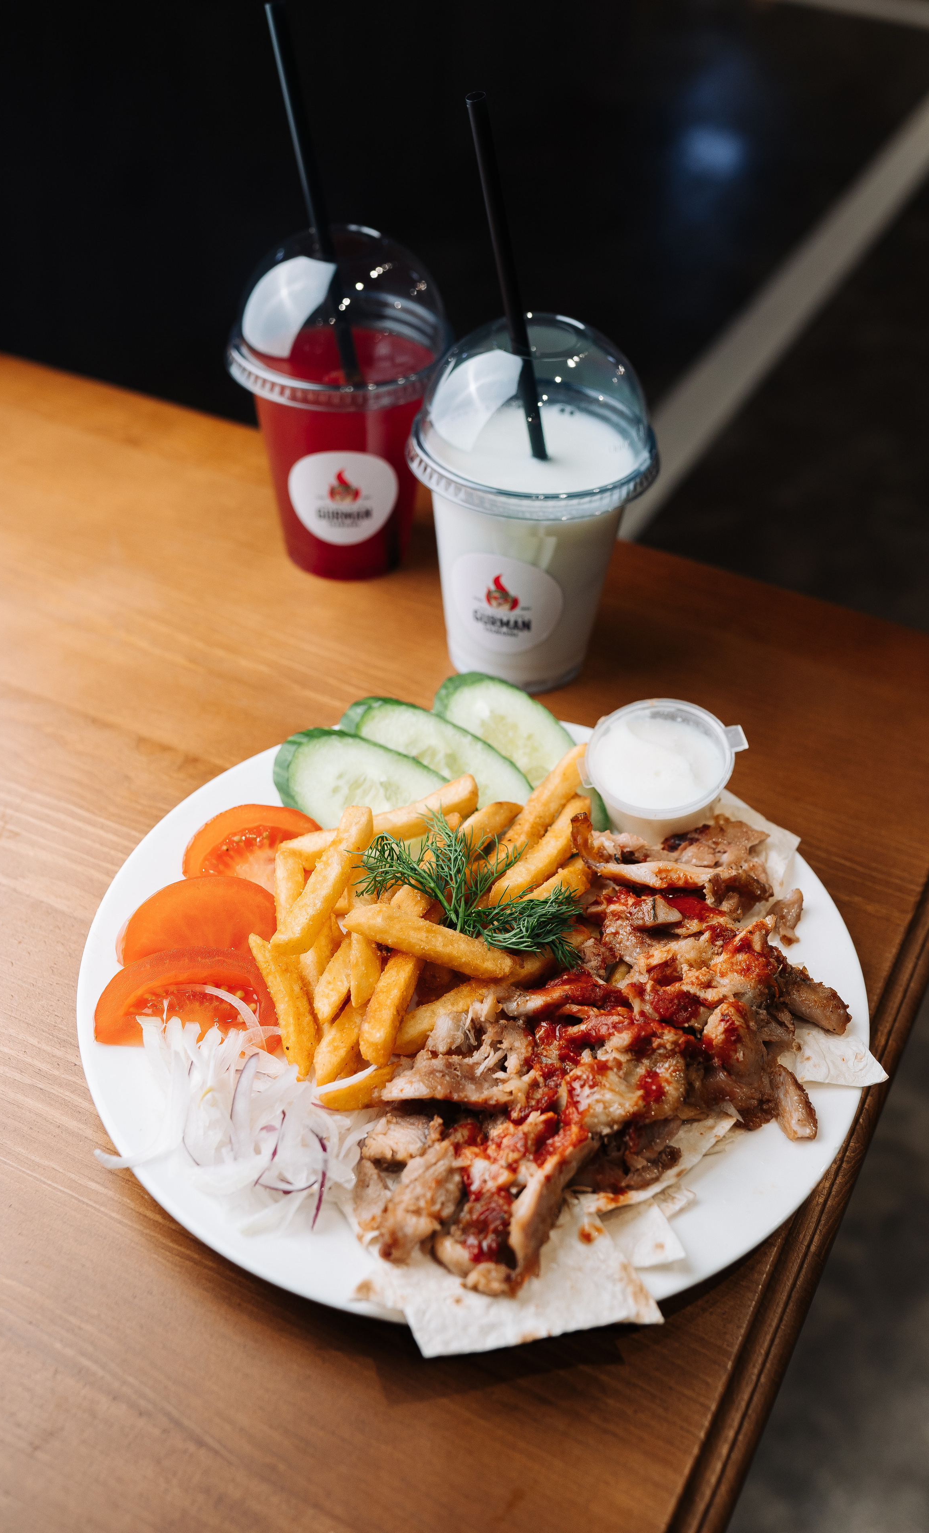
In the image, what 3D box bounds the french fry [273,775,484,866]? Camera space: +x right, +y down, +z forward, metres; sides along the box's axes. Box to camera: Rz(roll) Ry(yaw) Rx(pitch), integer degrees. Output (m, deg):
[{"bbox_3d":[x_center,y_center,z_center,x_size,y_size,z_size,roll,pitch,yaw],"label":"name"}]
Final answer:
[{"bbox_3d":[-0.030,0.018,0.522,0.075,0.011,0.011,-17,46,-19],"label":"french fry"}]

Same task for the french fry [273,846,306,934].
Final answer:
[{"bbox_3d":[-0.059,0.044,0.504,0.009,0.009,0.036,0,64,-3],"label":"french fry"}]

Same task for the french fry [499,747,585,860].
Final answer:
[{"bbox_3d":[0.026,0.014,0.533,0.011,0.011,0.071,23,48,21],"label":"french fry"}]

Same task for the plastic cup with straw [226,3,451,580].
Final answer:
[{"bbox_3d":[-0.052,-0.193,0.633,0.100,0.236,0.100,-1,42,-4],"label":"plastic cup with straw"}]

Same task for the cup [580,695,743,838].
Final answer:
[{"bbox_3d":[0.073,0.005,0.545,0.058,0.030,0.052,-8,52,3],"label":"cup"}]

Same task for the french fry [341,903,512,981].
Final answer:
[{"bbox_3d":[-0.012,0.057,0.477,0.057,0.011,0.011,16,43,5],"label":"french fry"}]

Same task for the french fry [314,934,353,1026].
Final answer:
[{"bbox_3d":[-0.042,0.067,0.481,0.010,0.010,0.033,11,64,9],"label":"french fry"}]

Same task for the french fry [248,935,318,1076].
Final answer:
[{"bbox_3d":[-0.059,0.076,0.476,0.011,0.011,0.052,-17,66,-21],"label":"french fry"}]

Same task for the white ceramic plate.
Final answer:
[{"bbox_3d":[0.003,0.073,0.498,0.256,0.024,0.256,2,42,-1],"label":"white ceramic plate"}]

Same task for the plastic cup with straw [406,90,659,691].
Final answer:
[{"bbox_3d":[0.028,-0.138,0.578,0.100,0.232,0.100,2,42,-1],"label":"plastic cup with straw"}]

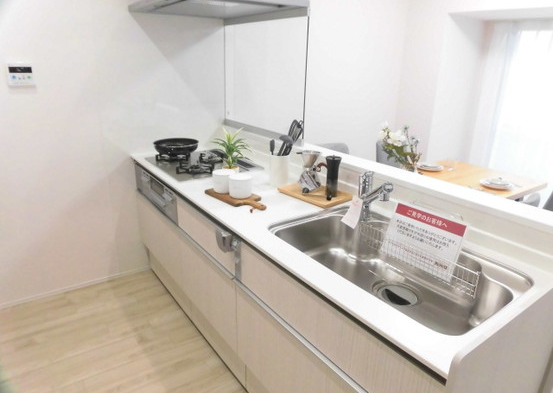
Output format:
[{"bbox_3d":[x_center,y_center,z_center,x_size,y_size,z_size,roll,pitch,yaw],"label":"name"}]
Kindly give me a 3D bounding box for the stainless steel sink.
[{"bbox_3d":[0.362,0.273,1.312,0.506,0.200,0.744,-11,22,-34],"label":"stainless steel sink"}]

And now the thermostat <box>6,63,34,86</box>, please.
[{"bbox_3d":[-1.361,-0.649,2.041,0.118,0.120,0.020,-11,22,-34],"label":"thermostat"}]

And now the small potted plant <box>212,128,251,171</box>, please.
[{"bbox_3d":[-0.236,-0.216,1.991,0.200,0.275,0.200,1,18,0],"label":"small potted plant"}]

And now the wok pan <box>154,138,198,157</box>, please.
[{"bbox_3d":[-0.618,-0.300,2.383,0.278,0.068,0.278,-11,22,-34],"label":"wok pan"}]

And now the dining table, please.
[{"bbox_3d":[1.052,0.258,2.647,1.400,0.720,0.790,-11,22,-34],"label":"dining table"}]

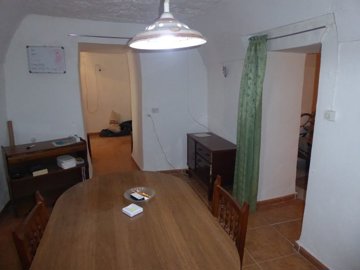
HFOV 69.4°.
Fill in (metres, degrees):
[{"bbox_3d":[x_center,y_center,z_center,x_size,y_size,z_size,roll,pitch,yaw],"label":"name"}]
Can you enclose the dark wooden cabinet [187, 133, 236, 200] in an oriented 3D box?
[{"bbox_3d":[0.407,0.390,3.584,0.355,0.645,0.910,-5,13,-15],"label":"dark wooden cabinet"}]

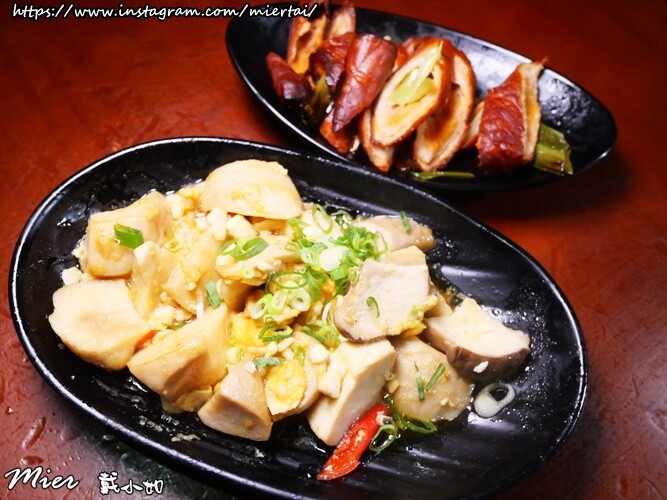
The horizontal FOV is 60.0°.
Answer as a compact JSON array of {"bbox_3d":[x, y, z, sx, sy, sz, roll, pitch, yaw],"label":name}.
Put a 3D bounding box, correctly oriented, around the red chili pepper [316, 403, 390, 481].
[{"bbox_3d":[0.009,0.079,0.238,0.040,0.011,0.015,-38,62,-25],"label":"red chili pepper"}]

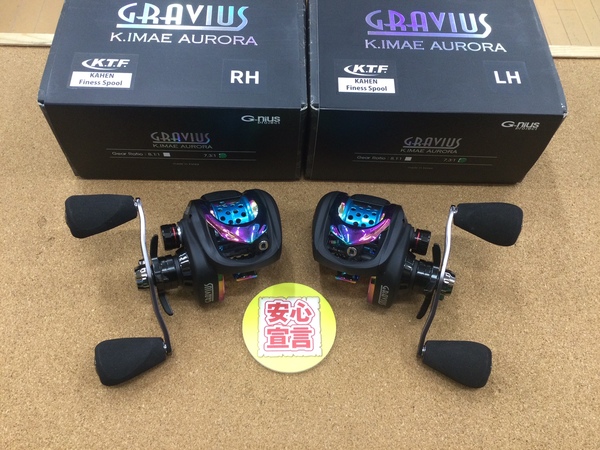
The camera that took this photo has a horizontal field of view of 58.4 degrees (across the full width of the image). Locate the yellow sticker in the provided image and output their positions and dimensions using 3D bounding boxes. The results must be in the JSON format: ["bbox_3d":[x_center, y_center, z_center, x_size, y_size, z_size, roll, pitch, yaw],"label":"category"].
[{"bbox_3d":[-0.006,0.063,0.333,0.058,0.003,0.058,1,61,-2],"label":"yellow sticker"}]

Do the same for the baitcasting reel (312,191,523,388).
[{"bbox_3d":[0.066,0.031,0.326,0.126,0.050,0.106,12,61,5],"label":"baitcasting reel"}]

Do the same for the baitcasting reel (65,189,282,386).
[{"bbox_3d":[-0.070,0.027,0.323,0.128,0.050,0.112,-10,62,-8],"label":"baitcasting reel"}]

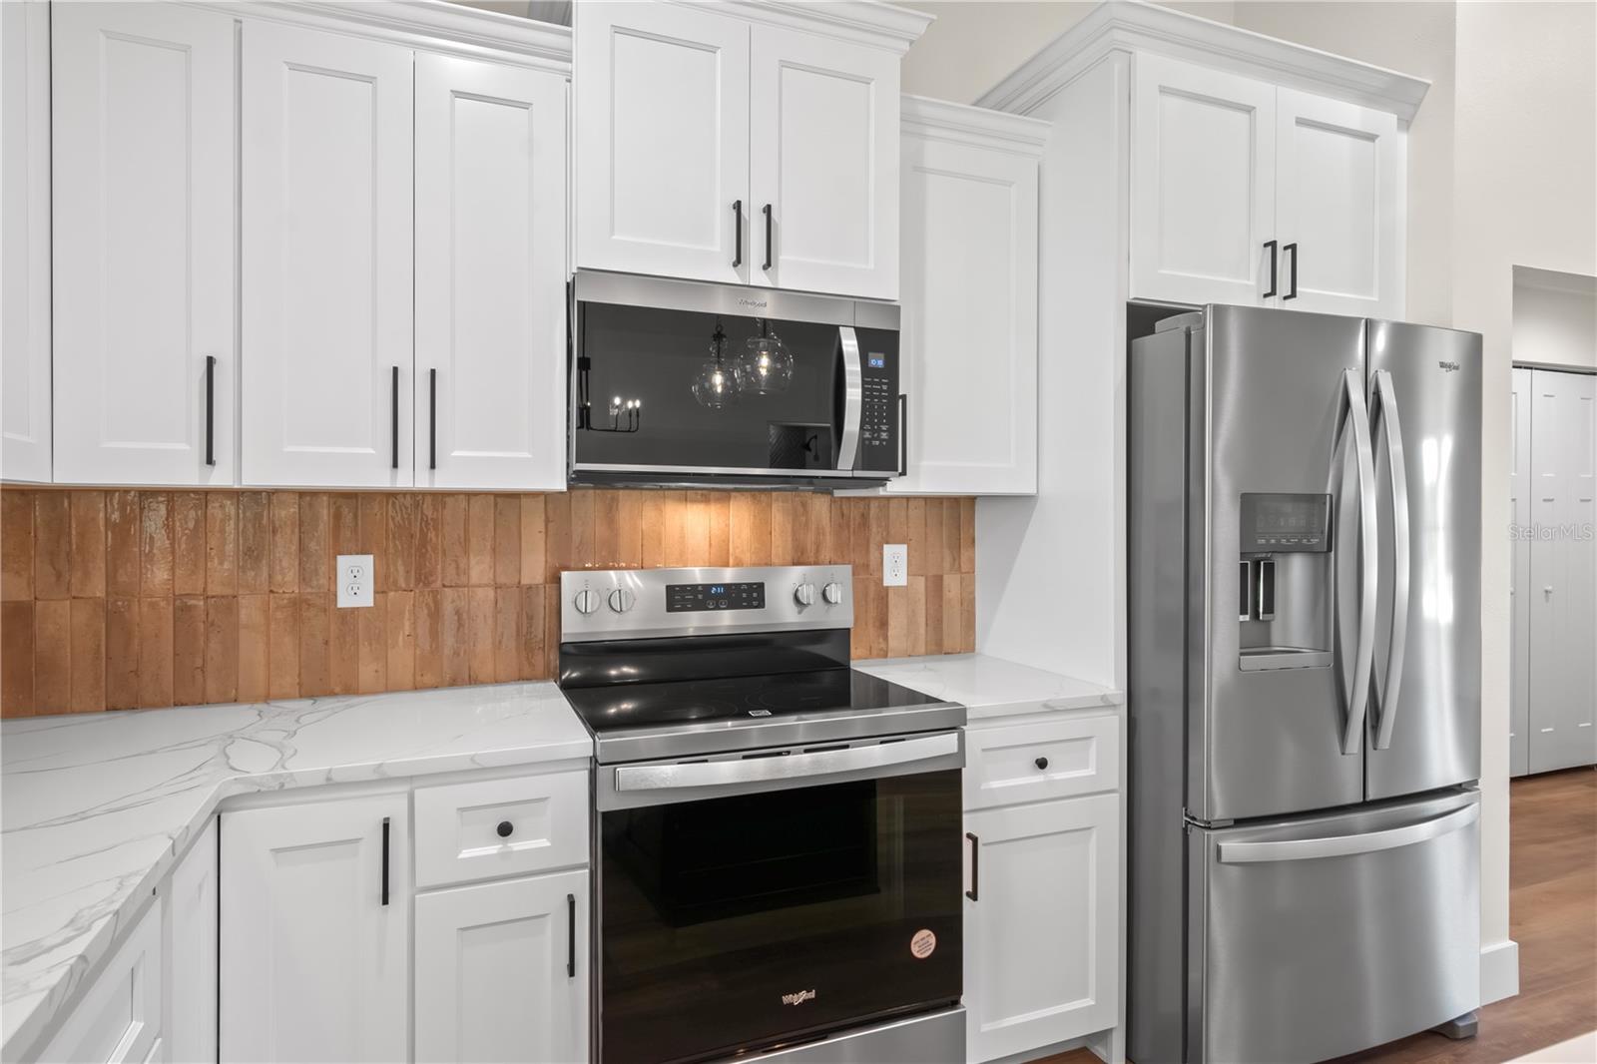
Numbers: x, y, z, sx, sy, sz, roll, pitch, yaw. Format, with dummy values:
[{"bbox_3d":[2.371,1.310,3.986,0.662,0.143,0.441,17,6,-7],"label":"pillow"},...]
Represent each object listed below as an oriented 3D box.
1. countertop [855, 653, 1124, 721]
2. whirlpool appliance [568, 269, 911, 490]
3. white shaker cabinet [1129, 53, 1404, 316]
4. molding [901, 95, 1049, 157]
[{"bbox_3d":[0.438,0.387,2.186,0.447,0.029,0.633,0,1,-20],"label":"countertop"},{"bbox_3d":[-0.172,-0.327,2.066,0.758,0.436,0.405,0,1,-20],"label":"whirlpool appliance"},{"bbox_3d":[1.091,-0.825,2.399,0.937,0.570,0.647,0,1,-20],"label":"white shaker cabinet"},{"bbox_3d":[0.446,-1.019,2.128,0.452,0.087,0.065,0,1,-20],"label":"molding"}]

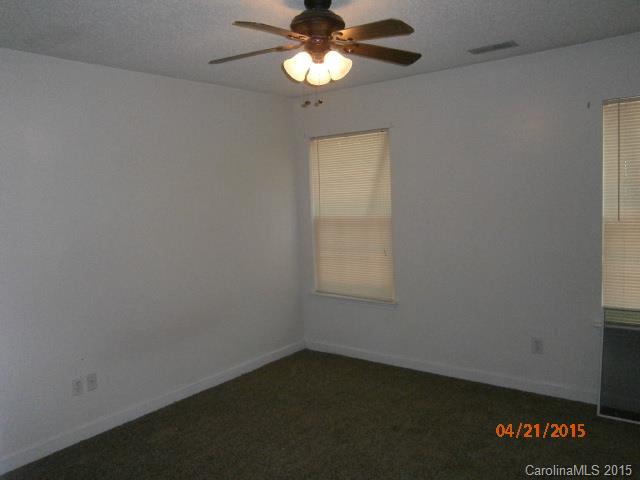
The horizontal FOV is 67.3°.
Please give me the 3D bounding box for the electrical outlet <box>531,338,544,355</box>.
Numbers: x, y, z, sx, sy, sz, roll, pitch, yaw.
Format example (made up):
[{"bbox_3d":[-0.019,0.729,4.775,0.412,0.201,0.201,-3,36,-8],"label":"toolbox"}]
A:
[{"bbox_3d":[1.597,0.784,3.532,0.073,0.113,0.012,2,7,36],"label":"electrical outlet"}]

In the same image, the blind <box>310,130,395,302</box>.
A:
[{"bbox_3d":[0.279,-0.203,4.400,0.883,1.505,0.100,2,7,36],"label":"blind"}]

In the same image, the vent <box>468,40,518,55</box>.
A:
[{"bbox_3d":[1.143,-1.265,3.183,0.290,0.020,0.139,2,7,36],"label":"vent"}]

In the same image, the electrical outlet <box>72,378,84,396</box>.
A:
[{"bbox_3d":[-1.571,0.959,3.128,0.012,0.113,0.073,2,7,40],"label":"electrical outlet"}]

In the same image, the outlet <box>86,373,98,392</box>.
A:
[{"bbox_3d":[-1.512,0.949,3.199,0.012,0.113,0.073,2,7,40],"label":"outlet"}]

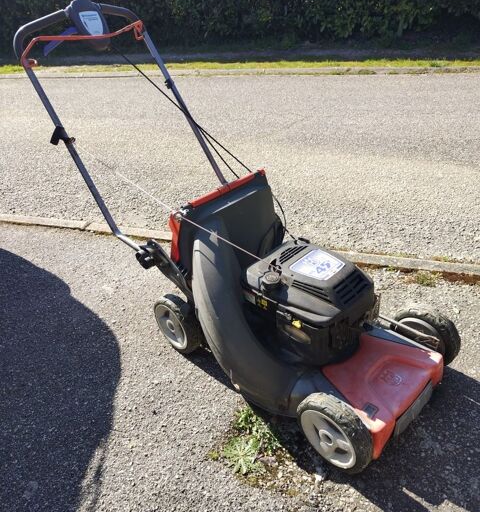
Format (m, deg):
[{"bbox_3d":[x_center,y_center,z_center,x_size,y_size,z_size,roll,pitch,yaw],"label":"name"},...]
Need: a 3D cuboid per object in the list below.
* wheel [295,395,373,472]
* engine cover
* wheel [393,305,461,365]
[{"bbox_3d":[0.238,0.448,1.221,0.053,0.208,0.208,-30,39,-34],"label":"wheel"},{"bbox_3d":[0.208,0.119,1.425,0.260,0.204,0.326,-30,39,-34],"label":"engine cover"},{"bbox_3d":[0.567,0.254,1.483,0.053,0.208,0.208,-30,39,-34],"label":"wheel"}]

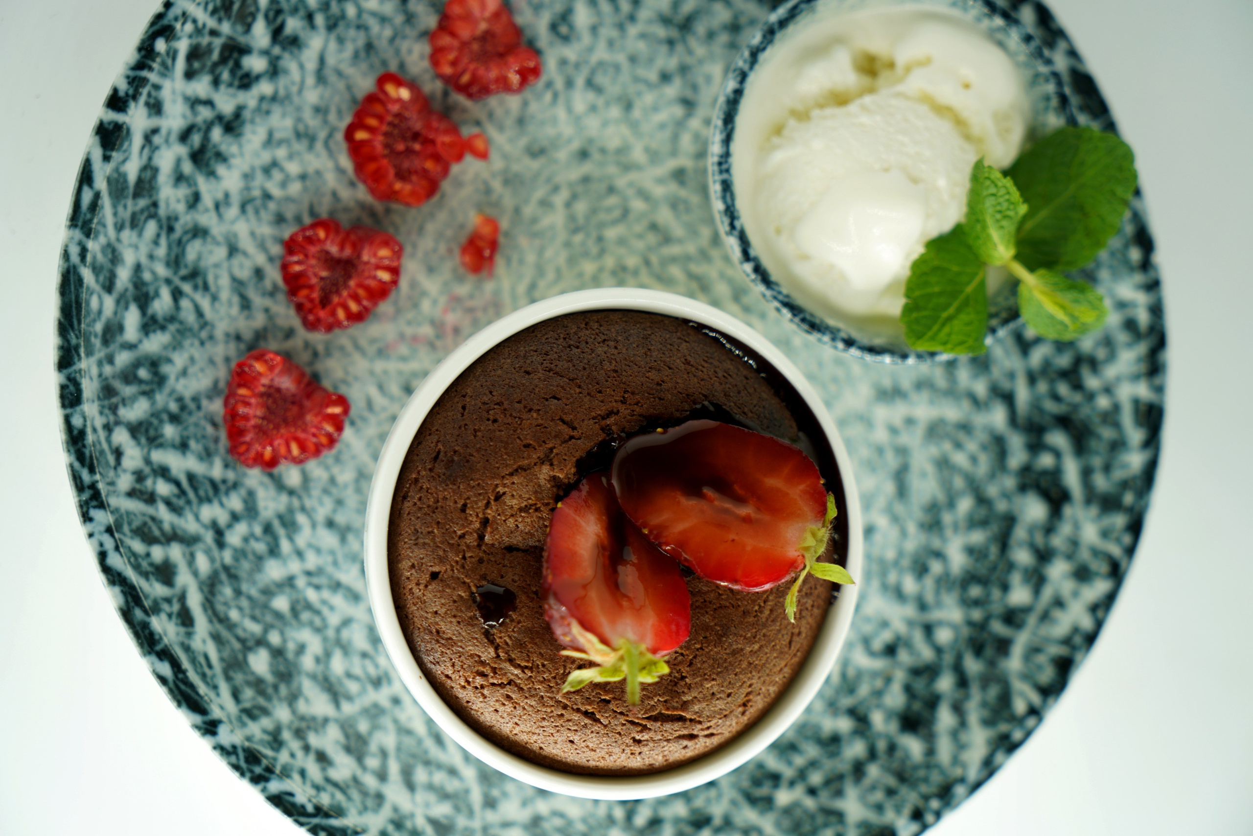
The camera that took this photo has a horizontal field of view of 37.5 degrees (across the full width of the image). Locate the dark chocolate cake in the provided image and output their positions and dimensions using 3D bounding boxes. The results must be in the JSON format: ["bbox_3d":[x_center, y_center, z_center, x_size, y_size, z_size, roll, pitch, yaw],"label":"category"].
[{"bbox_3d":[-0.005,0.022,0.340,0.082,0.039,0.082,0,88,-14],"label":"dark chocolate cake"}]

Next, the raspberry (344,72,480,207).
[{"bbox_3d":[-0.042,-0.053,0.353,0.025,0.013,0.025,0,88,-14],"label":"raspberry"}]

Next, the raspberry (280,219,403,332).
[{"bbox_3d":[-0.054,-0.027,0.349,0.024,0.013,0.021,0,88,-14],"label":"raspberry"}]

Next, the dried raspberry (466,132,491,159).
[{"bbox_3d":[-0.029,-0.053,0.359,0.005,0.004,0.005,0,88,-14],"label":"dried raspberry"}]

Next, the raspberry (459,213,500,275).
[{"bbox_3d":[-0.028,-0.034,0.358,0.007,0.006,0.012,24,83,-12],"label":"raspberry"}]

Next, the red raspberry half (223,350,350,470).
[{"bbox_3d":[-0.064,-0.002,0.346,0.024,0.013,0.022,0,88,-14],"label":"red raspberry half"}]

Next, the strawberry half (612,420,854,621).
[{"bbox_3d":[0.018,0.017,0.320,0.043,0.016,0.025,22,83,-12],"label":"strawberry half"}]

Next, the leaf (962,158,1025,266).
[{"bbox_3d":[0.065,-0.036,0.326,0.011,0.011,0.020,-12,91,-14],"label":"leaf"}]

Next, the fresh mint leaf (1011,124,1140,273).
[{"bbox_3d":[0.082,-0.040,0.340,0.024,0.008,0.030,46,79,-9],"label":"fresh mint leaf"}]

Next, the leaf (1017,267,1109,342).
[{"bbox_3d":[0.079,-0.020,0.334,0.018,0.007,0.013,37,80,-10],"label":"leaf"}]

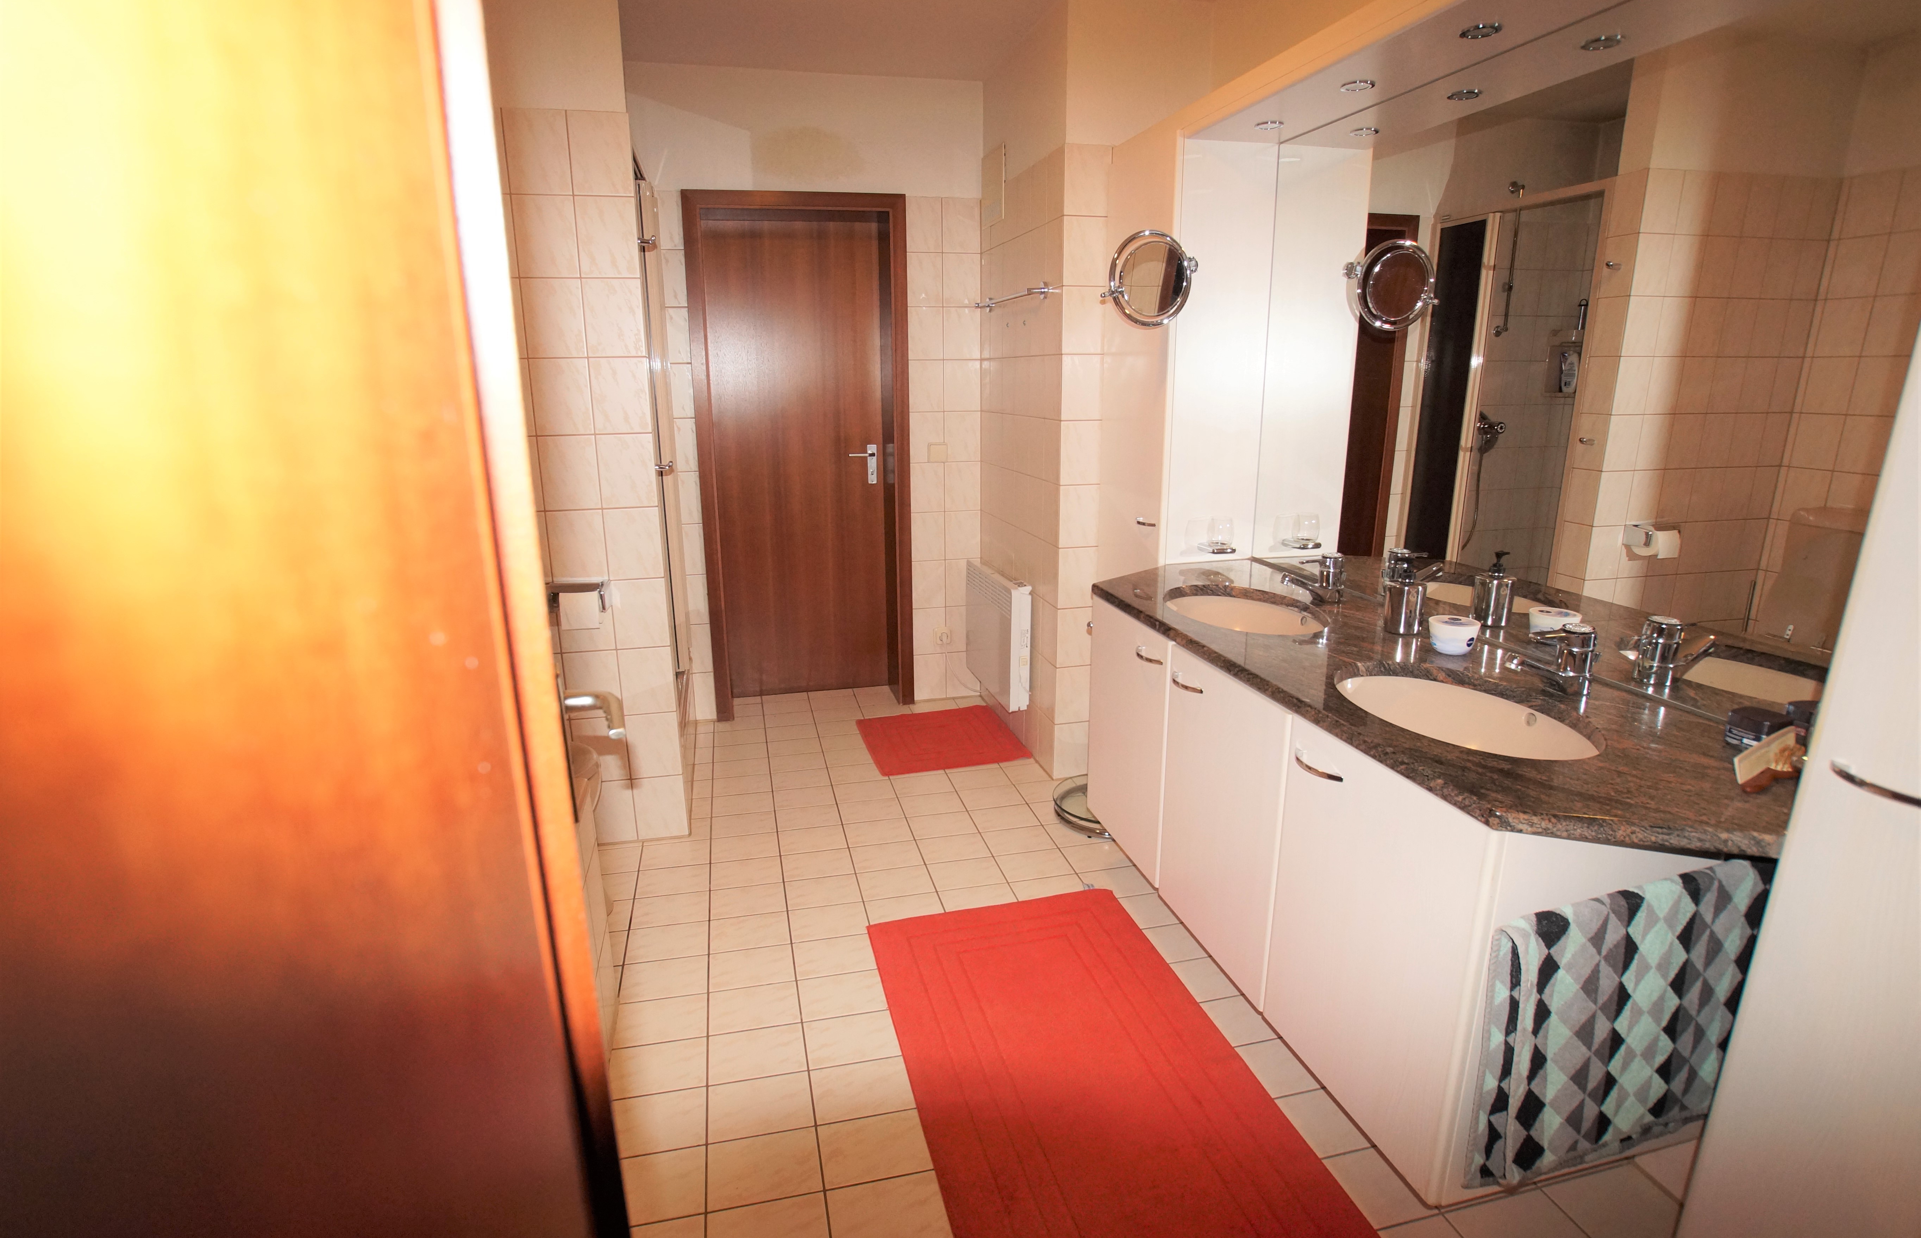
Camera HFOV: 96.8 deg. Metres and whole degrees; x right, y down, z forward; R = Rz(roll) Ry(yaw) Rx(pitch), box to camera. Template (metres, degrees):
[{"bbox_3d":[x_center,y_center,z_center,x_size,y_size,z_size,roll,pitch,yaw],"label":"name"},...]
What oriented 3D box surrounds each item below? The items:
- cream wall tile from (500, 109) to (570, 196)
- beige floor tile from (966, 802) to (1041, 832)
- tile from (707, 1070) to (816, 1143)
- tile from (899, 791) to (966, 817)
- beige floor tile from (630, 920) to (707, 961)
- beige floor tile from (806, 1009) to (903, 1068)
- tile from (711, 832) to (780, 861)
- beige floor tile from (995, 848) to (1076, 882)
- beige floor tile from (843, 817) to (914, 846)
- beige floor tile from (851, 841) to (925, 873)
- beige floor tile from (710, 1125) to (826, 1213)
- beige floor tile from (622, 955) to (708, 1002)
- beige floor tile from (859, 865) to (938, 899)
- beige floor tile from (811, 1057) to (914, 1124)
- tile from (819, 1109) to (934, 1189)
[{"bbox_3d":[-1.067,-1.176,2.157,0.149,0.200,0.010,-3,15,-15],"label":"cream wall tile"},{"bbox_3d":[0.140,0.643,2.742,0.200,0.010,0.139,-4,16,-13],"label":"beige floor tile"},{"bbox_3d":[-0.393,0.957,1.671,0.198,0.010,0.137,-4,16,-12],"label":"tile"},{"bbox_3d":[-0.096,0.620,2.835,0.200,0.010,0.139,-4,16,-13],"label":"tile"},{"bbox_3d":[-0.739,0.822,2.159,0.198,0.010,0.138,-4,16,-12],"label":"beige floor tile"},{"bbox_3d":[-0.232,0.907,1.837,0.199,0.010,0.138,-4,16,-13],"label":"beige floor tile"},{"bbox_3d":[-0.651,0.696,2.587,0.200,0.010,0.148,-3,15,-14],"label":"tile"},{"bbox_3d":[0.218,0.730,2.523,0.200,0.010,0.148,-3,15,-14],"label":"beige floor tile"},{"bbox_3d":[-0.257,0.680,2.691,0.200,0.010,0.147,-3,15,-15],"label":"beige floor tile"},{"bbox_3d":[-0.220,0.708,2.532,0.200,0.010,0.139,-4,16,-13],"label":"beige floor tile"},{"bbox_3d":[-0.348,0.978,1.515,0.200,0.010,0.148,-3,15,-14],"label":"beige floor tile"},{"bbox_3d":[-0.692,0.851,2.006,0.200,0.010,0.147,-3,15,-15],"label":"beige floor tile"},{"bbox_3d":[-0.183,0.752,2.420,0.200,0.010,0.148,-3,15,-14],"label":"beige floor tile"},{"bbox_3d":[-0.195,0.944,1.707,0.199,0.010,0.137,-4,16,-13],"label":"beige floor tile"},{"bbox_3d":[-0.156,0.968,1.557,0.200,0.010,0.147,-3,15,-15],"label":"tile"}]

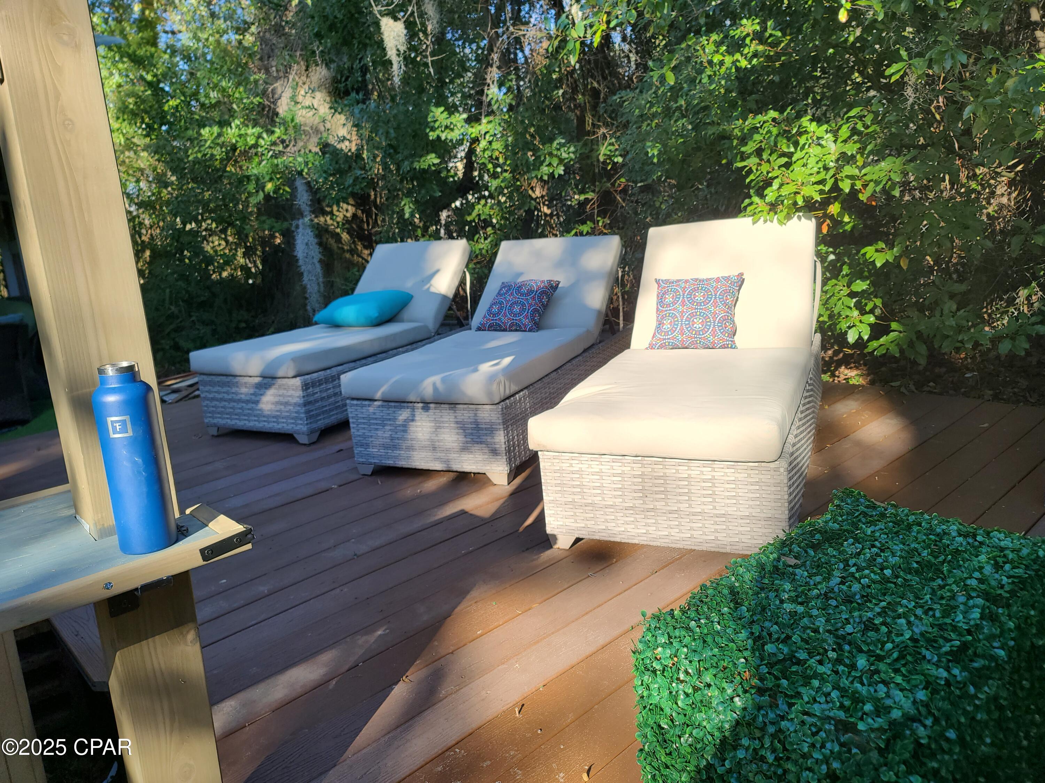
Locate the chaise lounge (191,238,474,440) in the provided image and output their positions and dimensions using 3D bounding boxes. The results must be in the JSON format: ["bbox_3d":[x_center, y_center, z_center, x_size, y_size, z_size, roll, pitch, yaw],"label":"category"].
[{"bbox_3d":[-1.061,-0.435,4.897,0.770,0.940,2.030,2,15,27],"label":"chaise lounge"}]

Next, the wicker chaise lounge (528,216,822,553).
[{"bbox_3d":[0.768,-0.183,3.110,0.780,0.965,2.035,1,15,24],"label":"wicker chaise lounge"}]

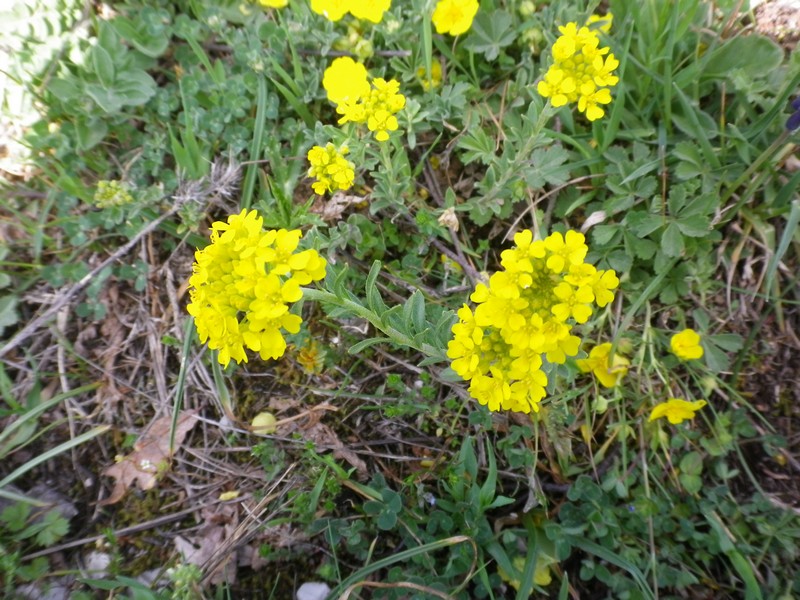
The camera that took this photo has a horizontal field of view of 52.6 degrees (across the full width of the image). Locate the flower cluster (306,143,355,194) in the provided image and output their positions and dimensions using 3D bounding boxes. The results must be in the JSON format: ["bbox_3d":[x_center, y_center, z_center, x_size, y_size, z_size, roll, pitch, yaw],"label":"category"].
[{"bbox_3d":[-0.032,-0.062,0.380,0.021,0.018,0.019,0,55,0],"label":"flower cluster"}]

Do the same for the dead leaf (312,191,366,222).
[{"bbox_3d":[-0.035,-0.057,0.476,0.033,0.010,0.020,-26,62,-16],"label":"dead leaf"}]

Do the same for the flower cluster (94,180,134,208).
[{"bbox_3d":[-0.143,-0.053,0.405,0.019,0.012,0.014,-6,65,-7],"label":"flower cluster"}]

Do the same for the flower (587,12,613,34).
[{"bbox_3d":[0.110,-0.151,0.444,0.017,0.007,0.015,16,63,10],"label":"flower"}]

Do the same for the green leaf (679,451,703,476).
[{"bbox_3d":[0.120,0.068,0.334,0.010,0.003,0.011,9,67,13],"label":"green leaf"}]

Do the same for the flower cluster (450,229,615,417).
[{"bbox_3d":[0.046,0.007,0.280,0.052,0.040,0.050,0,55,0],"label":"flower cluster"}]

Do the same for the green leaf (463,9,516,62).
[{"bbox_3d":[0.050,-0.148,0.455,0.031,0.005,0.030,0,82,3],"label":"green leaf"}]

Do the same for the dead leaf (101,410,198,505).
[{"bbox_3d":[-0.119,0.075,0.391,0.024,0.010,0.059,30,56,20],"label":"dead leaf"}]

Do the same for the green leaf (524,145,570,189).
[{"bbox_3d":[0.074,-0.067,0.407,0.022,0.005,0.024,35,79,13],"label":"green leaf"}]

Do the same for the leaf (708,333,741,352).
[{"bbox_3d":[0.145,0.019,0.362,0.016,0.003,0.009,9,70,13],"label":"leaf"}]

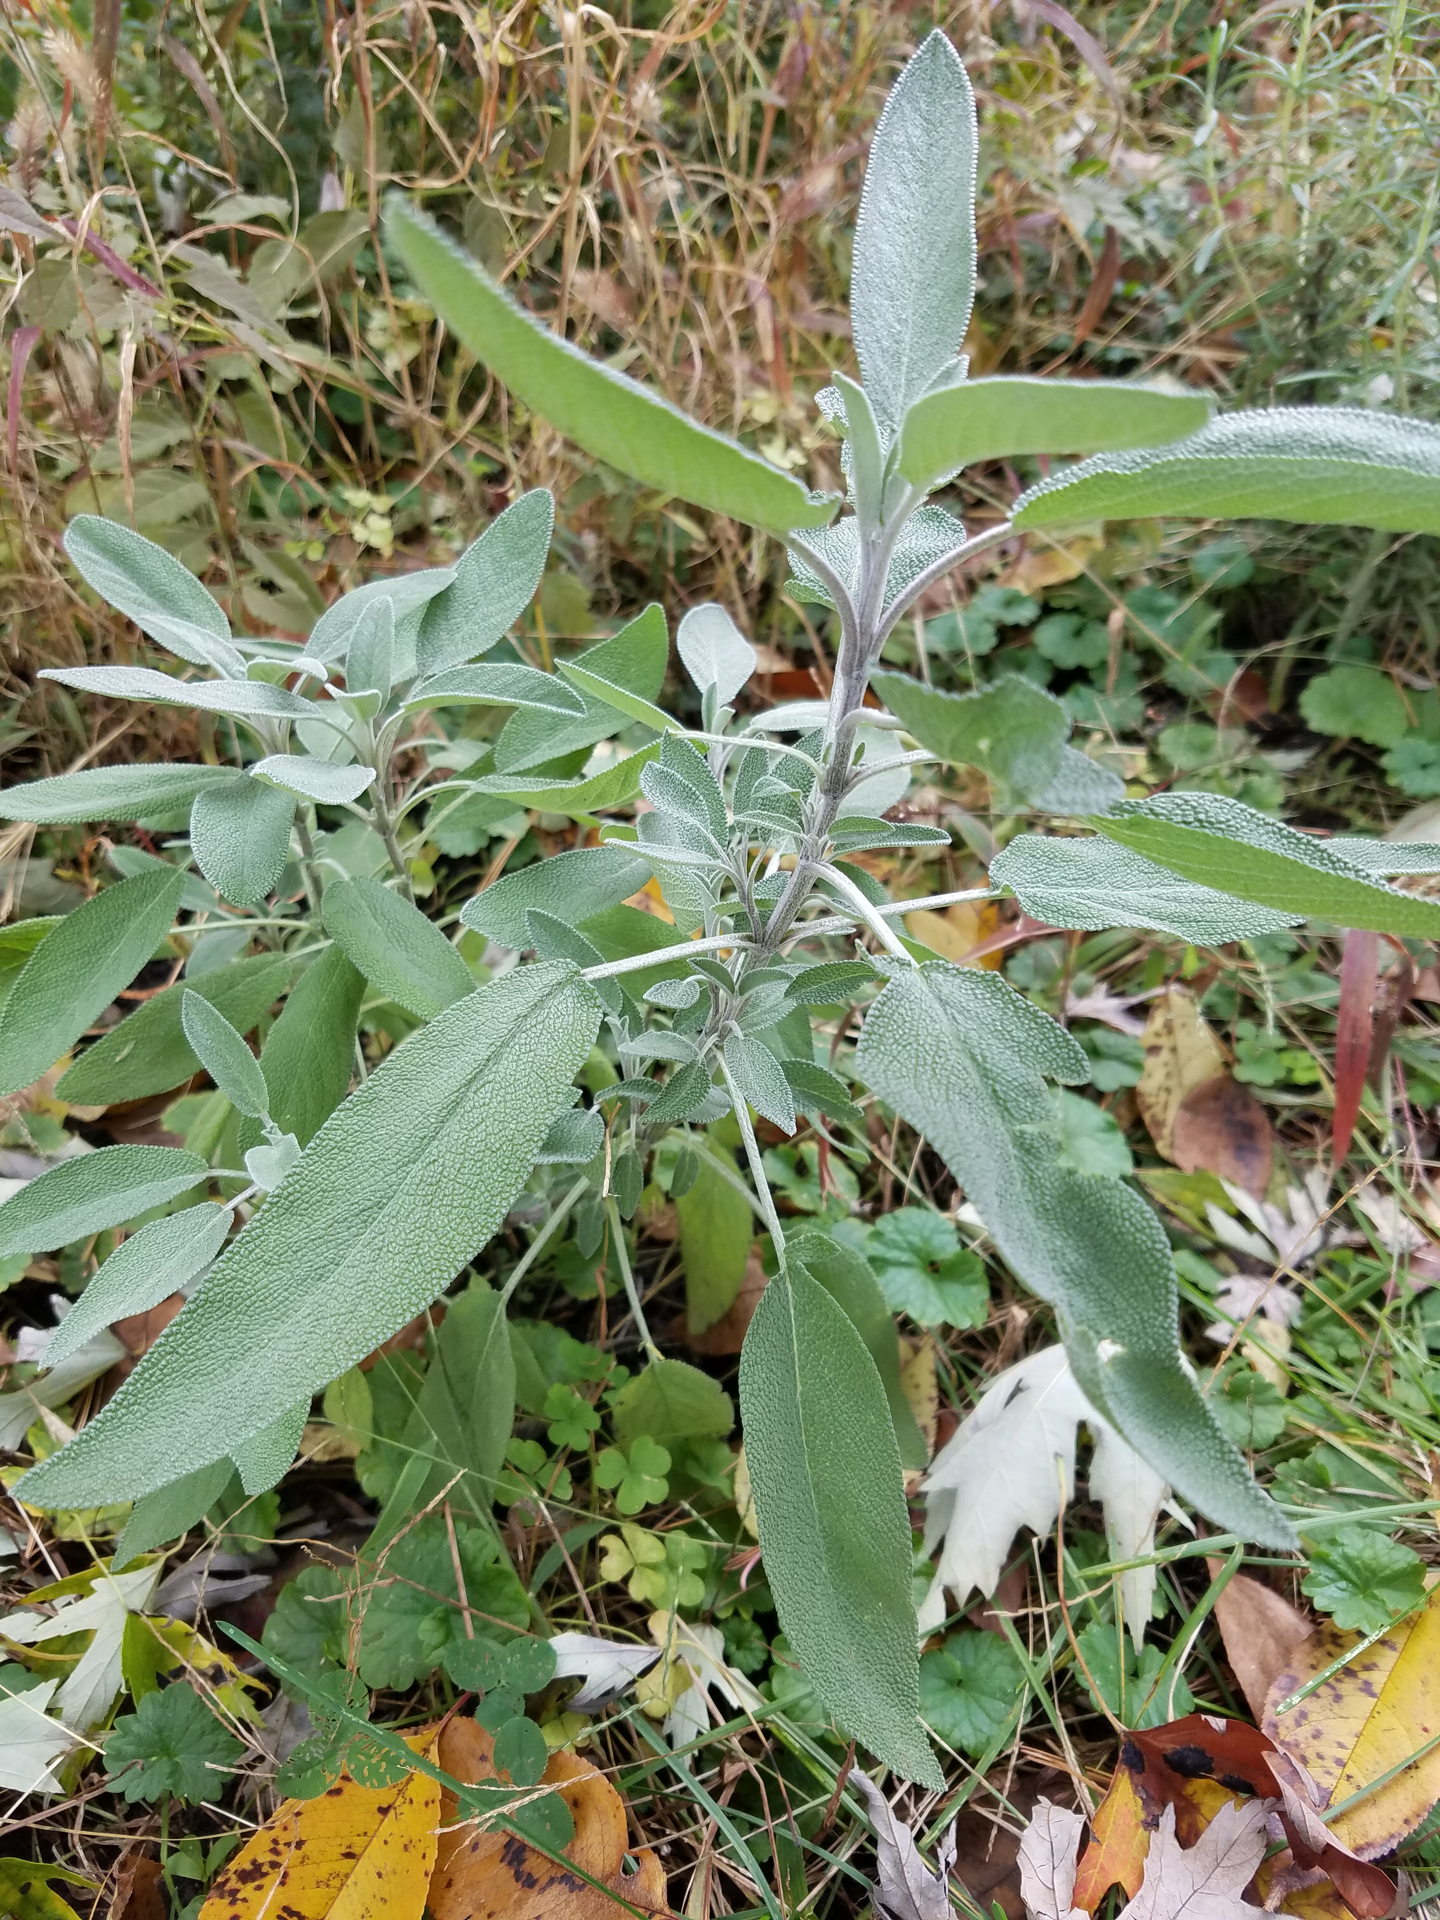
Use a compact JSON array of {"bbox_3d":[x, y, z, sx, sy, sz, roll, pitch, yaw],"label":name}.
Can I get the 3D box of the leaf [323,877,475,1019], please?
[{"bbox_3d":[-0.087,-0.001,0.405,0.067,0.009,0.025,39,57,22],"label":"leaf"}]

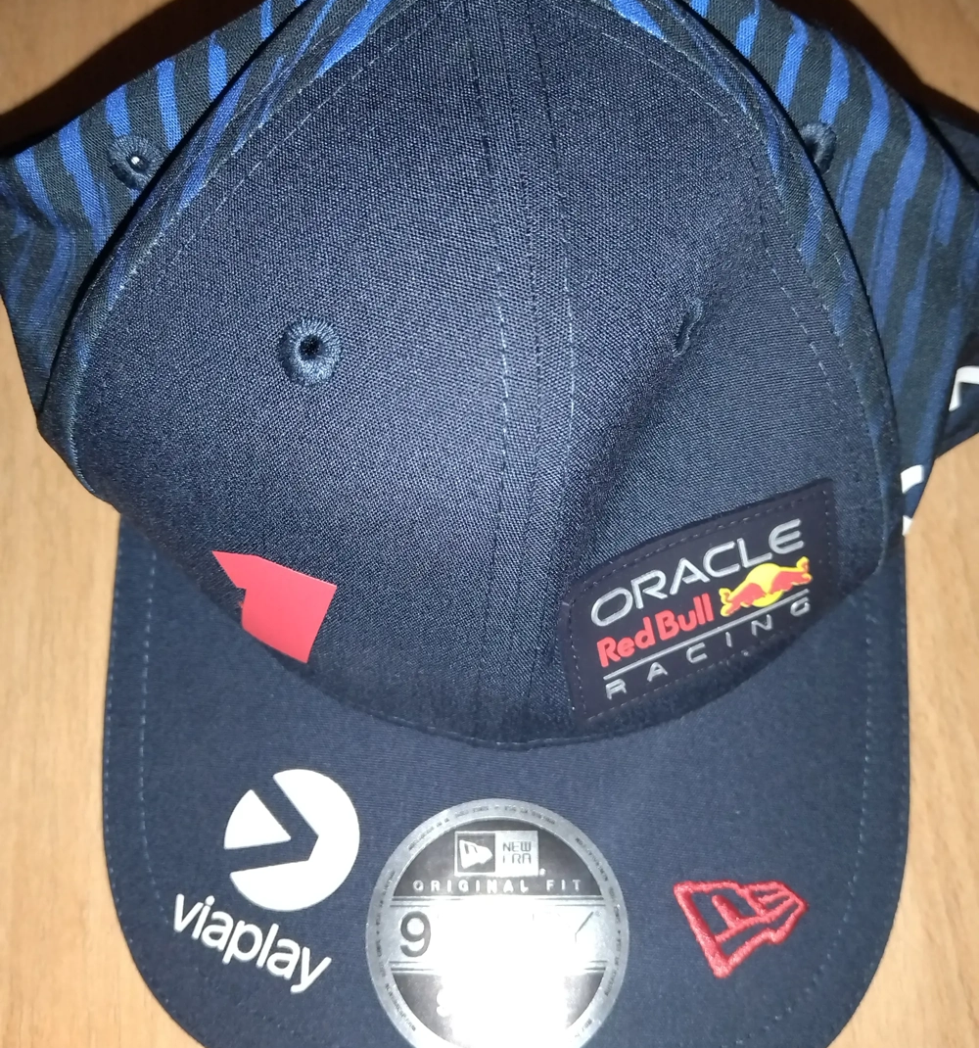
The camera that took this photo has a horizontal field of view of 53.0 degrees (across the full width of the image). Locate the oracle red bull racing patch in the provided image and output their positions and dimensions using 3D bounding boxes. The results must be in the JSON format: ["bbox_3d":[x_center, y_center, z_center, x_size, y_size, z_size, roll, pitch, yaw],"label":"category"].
[{"bbox_3d":[0.044,0.016,0.203,0.063,0.038,0.008,-20,31,-9],"label":"oracle red bull racing patch"}]

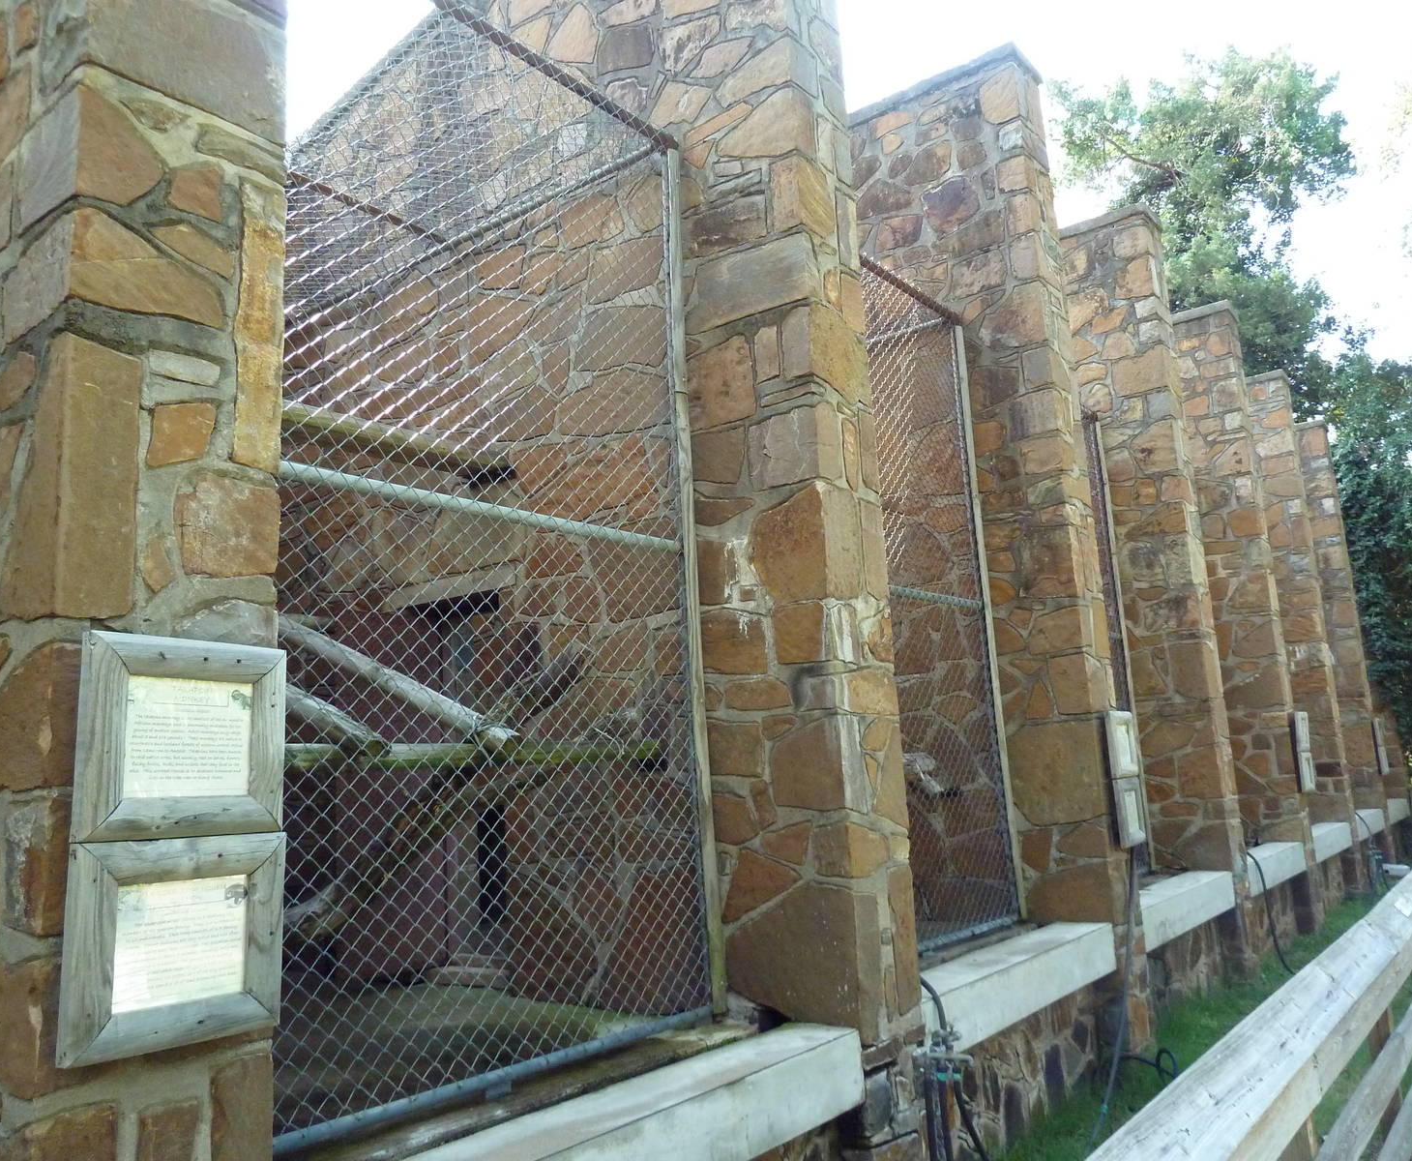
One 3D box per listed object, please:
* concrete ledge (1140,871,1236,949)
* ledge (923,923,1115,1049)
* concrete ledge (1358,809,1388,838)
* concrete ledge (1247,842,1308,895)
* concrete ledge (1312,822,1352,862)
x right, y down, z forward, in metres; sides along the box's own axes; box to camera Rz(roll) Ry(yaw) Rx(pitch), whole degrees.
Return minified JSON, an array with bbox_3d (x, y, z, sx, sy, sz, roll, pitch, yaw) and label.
[{"bbox_3d":[3.086,2.186,7.452,0.307,0.242,2.239,-10,-12,37],"label":"concrete ledge"},{"bbox_3d":[1.421,1.902,5.312,0.307,0.242,2.239,-10,-12,37],"label":"ledge"},{"bbox_3d":[8.093,3.037,13.884,0.307,0.242,2.239,-10,-12,37],"label":"concrete ledge"},{"bbox_3d":[4.761,2.470,9.604,0.307,0.242,2.239,-10,-12,37],"label":"concrete ledge"},{"bbox_3d":[6.444,2.756,11.766,0.307,0.242,2.239,-10,-12,37],"label":"concrete ledge"}]

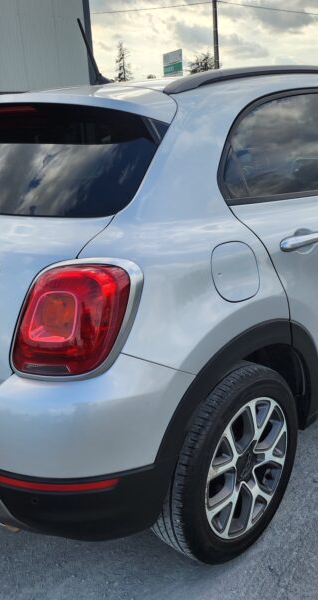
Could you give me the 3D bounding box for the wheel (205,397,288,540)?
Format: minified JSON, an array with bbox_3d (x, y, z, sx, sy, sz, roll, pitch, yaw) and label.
[{"bbox_3d":[0.237,0.520,1.800,0.170,0.455,0.455,13,23,42],"label":"wheel"}]

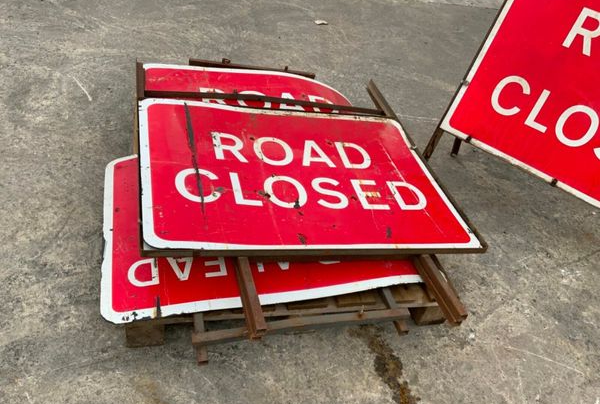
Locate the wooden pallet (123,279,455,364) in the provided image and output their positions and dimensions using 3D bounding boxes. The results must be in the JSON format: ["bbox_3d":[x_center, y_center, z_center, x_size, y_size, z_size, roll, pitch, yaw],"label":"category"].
[{"bbox_3d":[-0.099,0.109,1.756,1.000,0.150,0.800,-1,38,-19],"label":"wooden pallet"}]

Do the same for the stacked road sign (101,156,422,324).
[{"bbox_3d":[-0.122,0.059,1.753,1.050,0.040,0.750,-4,41,-17],"label":"stacked road sign"}]

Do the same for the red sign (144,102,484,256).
[{"bbox_3d":[0.005,-0.105,1.722,1.060,0.038,0.760,1,41,-19],"label":"red sign"}]

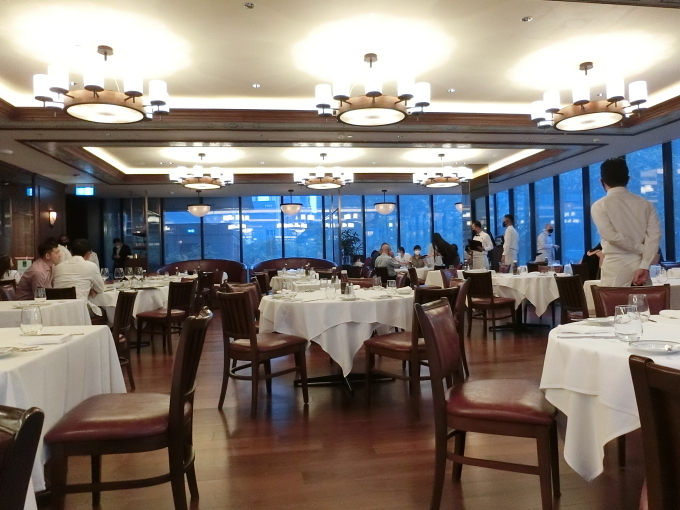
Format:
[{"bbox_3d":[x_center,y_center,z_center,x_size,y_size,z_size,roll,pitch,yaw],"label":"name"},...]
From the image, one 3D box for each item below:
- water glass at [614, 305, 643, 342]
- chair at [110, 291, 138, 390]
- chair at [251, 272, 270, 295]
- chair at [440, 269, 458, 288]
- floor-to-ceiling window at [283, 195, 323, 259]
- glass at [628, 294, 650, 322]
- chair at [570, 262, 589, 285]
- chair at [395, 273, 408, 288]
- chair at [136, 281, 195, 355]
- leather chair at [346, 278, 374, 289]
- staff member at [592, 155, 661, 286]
[{"bbox_3d":[1.005,0.241,1.710,0.098,0.120,0.098,-1,-1,0],"label":"water glass"},{"bbox_3d":[-1.953,0.742,4.010,0.550,0.880,0.460,-1,-1,-3],"label":"chair"},{"bbox_3d":[-1.428,0.784,9.769,0.460,0.880,0.540,-2,-1,45],"label":"chair"},{"bbox_3d":[2.018,0.664,7.994,0.545,0.880,0.460,-2,-1,42],"label":"chair"},{"bbox_3d":[-1.011,-0.194,13.672,1.141,2.890,0.120,-1,-1,-8],"label":"floor-to-ceiling window"},{"bbox_3d":[1.342,0.240,2.200,0.086,0.125,0.086,-1,-1,0],"label":"glass"},{"bbox_3d":[4.268,0.616,8.242,0.540,0.880,0.470,-1,-1,-12],"label":"chair"},{"bbox_3d":[0.598,0.694,6.712,0.540,0.880,0.470,-1,-1,-7],"label":"chair"},{"bbox_3d":[-2.115,0.753,6.005,0.545,0.880,0.460,-2,-1,27],"label":"chair"},{"bbox_3d":[0.208,0.685,5.022,0.470,0.880,0.540,-2,-1,8],"label":"leather chair"},{"bbox_3d":[1.923,0.211,3.279,0.500,1.720,0.360,-2,-1,21],"label":"staff member"}]

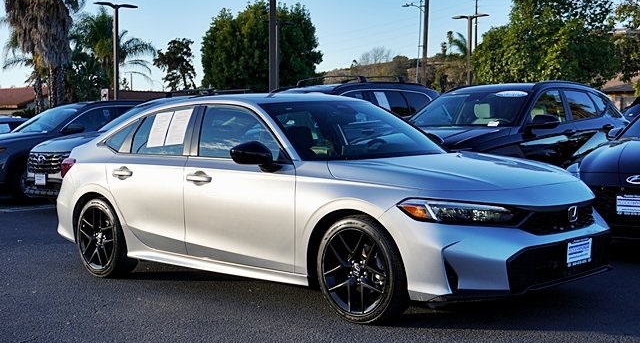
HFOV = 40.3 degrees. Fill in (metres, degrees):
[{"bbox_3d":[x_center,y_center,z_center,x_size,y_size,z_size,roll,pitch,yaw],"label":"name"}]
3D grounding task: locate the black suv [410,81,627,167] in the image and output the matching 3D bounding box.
[{"bbox_3d":[2.220,-0.300,10.600,1.865,1.670,4.600,1,2,42],"label":"black suv"}]

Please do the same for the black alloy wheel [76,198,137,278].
[{"bbox_3d":[-1.702,0.527,7.038,0.645,0.645,0.235,1,2,44],"label":"black alloy wheel"}]

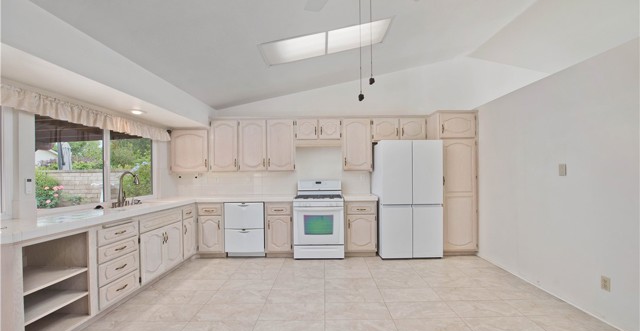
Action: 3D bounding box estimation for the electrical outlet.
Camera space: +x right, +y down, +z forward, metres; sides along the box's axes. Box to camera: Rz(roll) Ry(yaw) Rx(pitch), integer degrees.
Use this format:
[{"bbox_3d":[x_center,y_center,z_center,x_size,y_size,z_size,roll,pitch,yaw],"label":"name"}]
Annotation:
[{"bbox_3d":[2.352,0.976,2.049,0.012,0.117,0.072,-1,-2,1],"label":"electrical outlet"}]

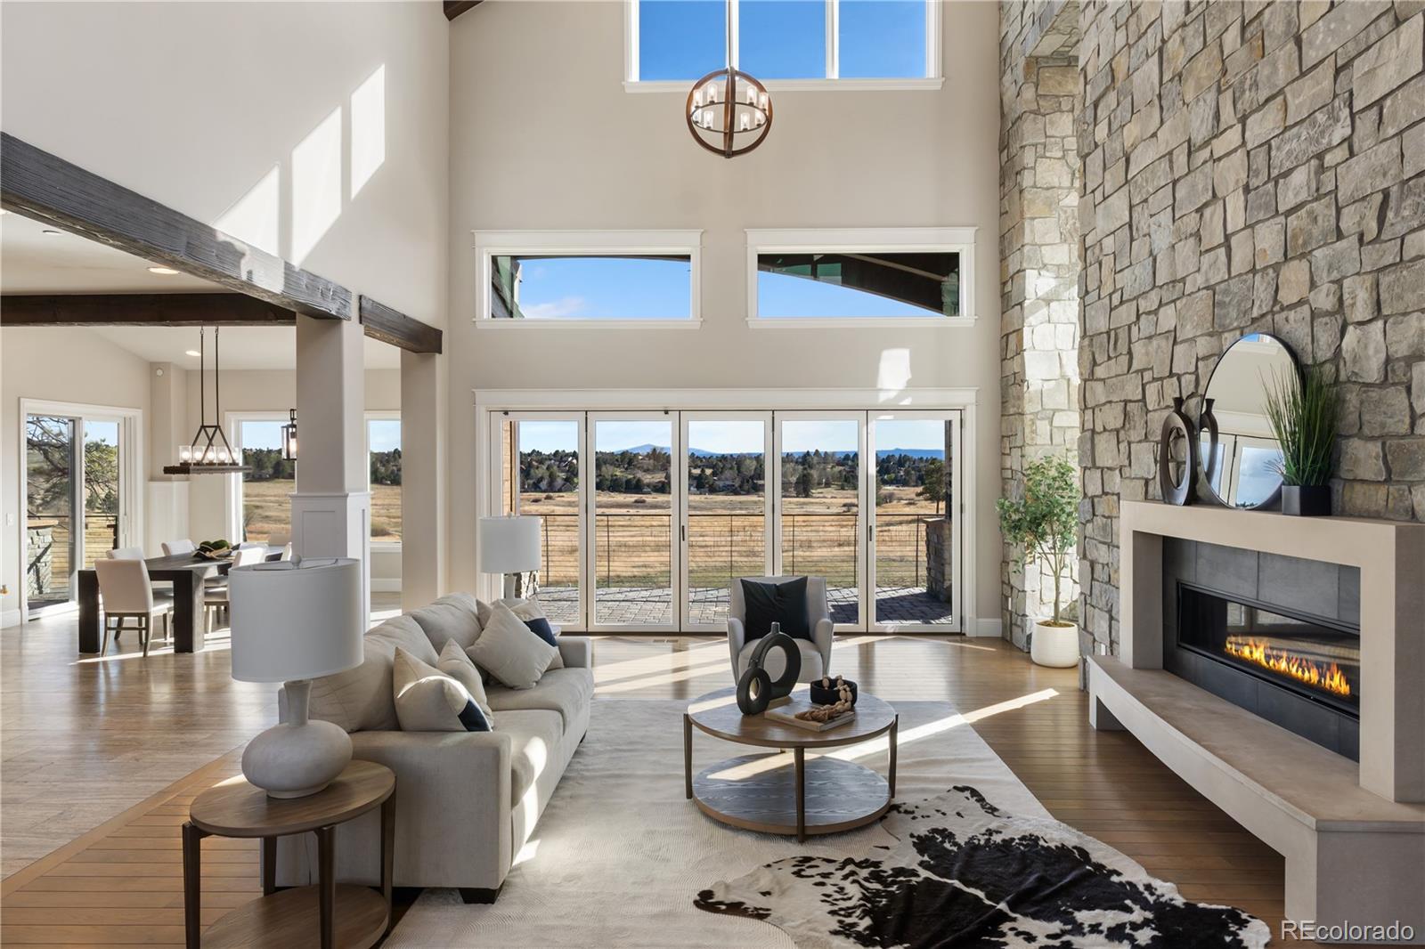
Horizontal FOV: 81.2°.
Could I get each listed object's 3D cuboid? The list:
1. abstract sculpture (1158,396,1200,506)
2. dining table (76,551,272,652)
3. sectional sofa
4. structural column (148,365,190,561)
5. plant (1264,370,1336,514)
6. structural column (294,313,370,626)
[{"bbox_3d":[2.711,-0.136,4.812,0.075,0.625,0.350,0,1,1],"label":"abstract sculpture"},{"bbox_3d":[-5.411,1.290,8.991,1.087,0.768,2.300,0,1,1],"label":"dining table"},{"bbox_3d":[-1.276,1.226,4.405,1.000,0.970,2.215,0,1,1],"label":"sectional sofa"},{"bbox_3d":[-7.523,0.078,11.491,0.380,3.150,0.380,0,1,1],"label":"structural column"},{"bbox_3d":[2.682,-0.151,3.787,0.275,0.673,0.280,0,1,1],"label":"plant"},{"bbox_3d":[-2.983,0.249,6.509,0.430,2.890,0.430,0,1,1],"label":"structural column"}]

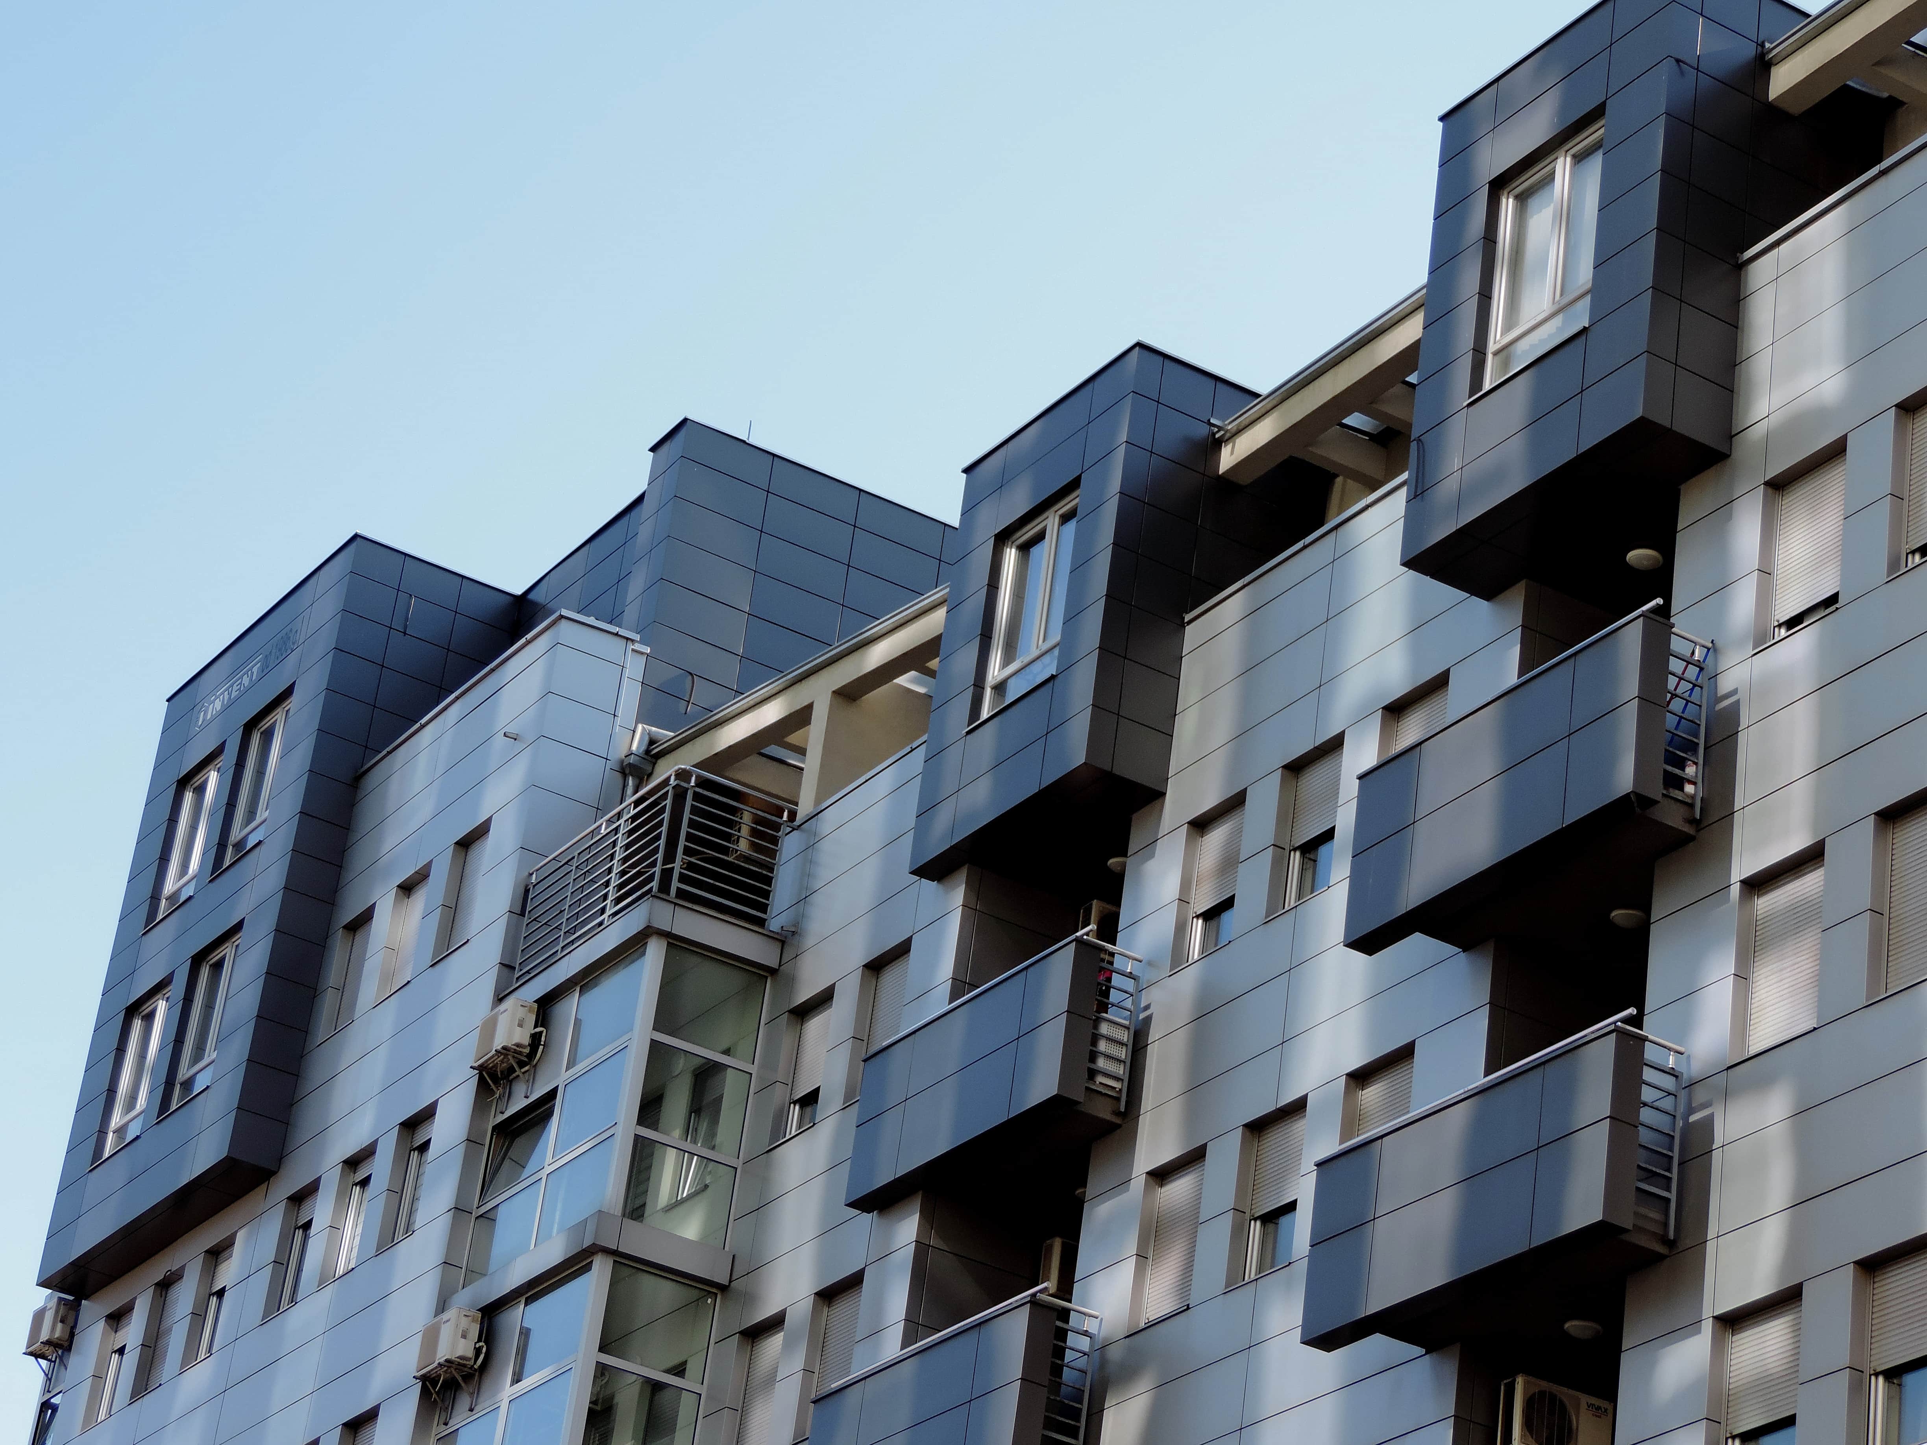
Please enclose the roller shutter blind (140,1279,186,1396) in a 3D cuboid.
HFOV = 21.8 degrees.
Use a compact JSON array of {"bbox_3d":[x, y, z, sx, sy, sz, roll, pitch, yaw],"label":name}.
[{"bbox_3d":[-8.134,6.305,51.362,0.053,1.280,0.757,21,-30,-24],"label":"roller shutter blind"}]

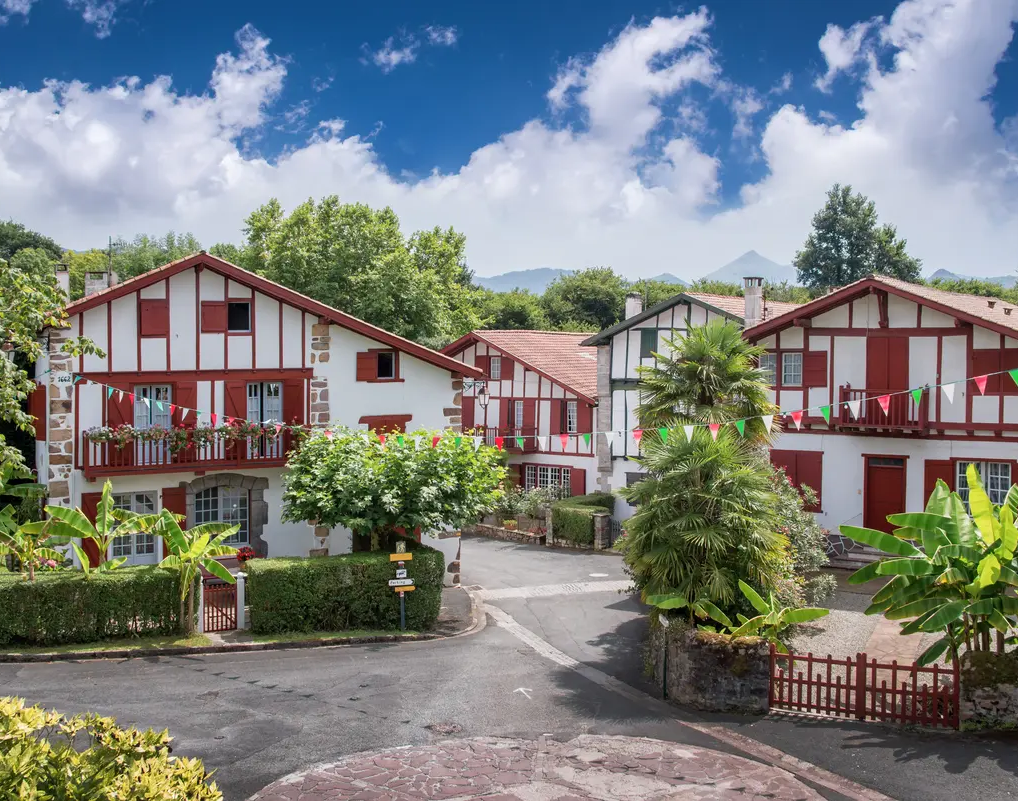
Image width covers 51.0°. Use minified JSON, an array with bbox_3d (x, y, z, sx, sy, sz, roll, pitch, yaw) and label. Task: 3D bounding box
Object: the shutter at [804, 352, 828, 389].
[{"bbox_3d":[8.170,-0.825,28.413,0.596,0.986,0.050,1,3,25],"label":"shutter"}]

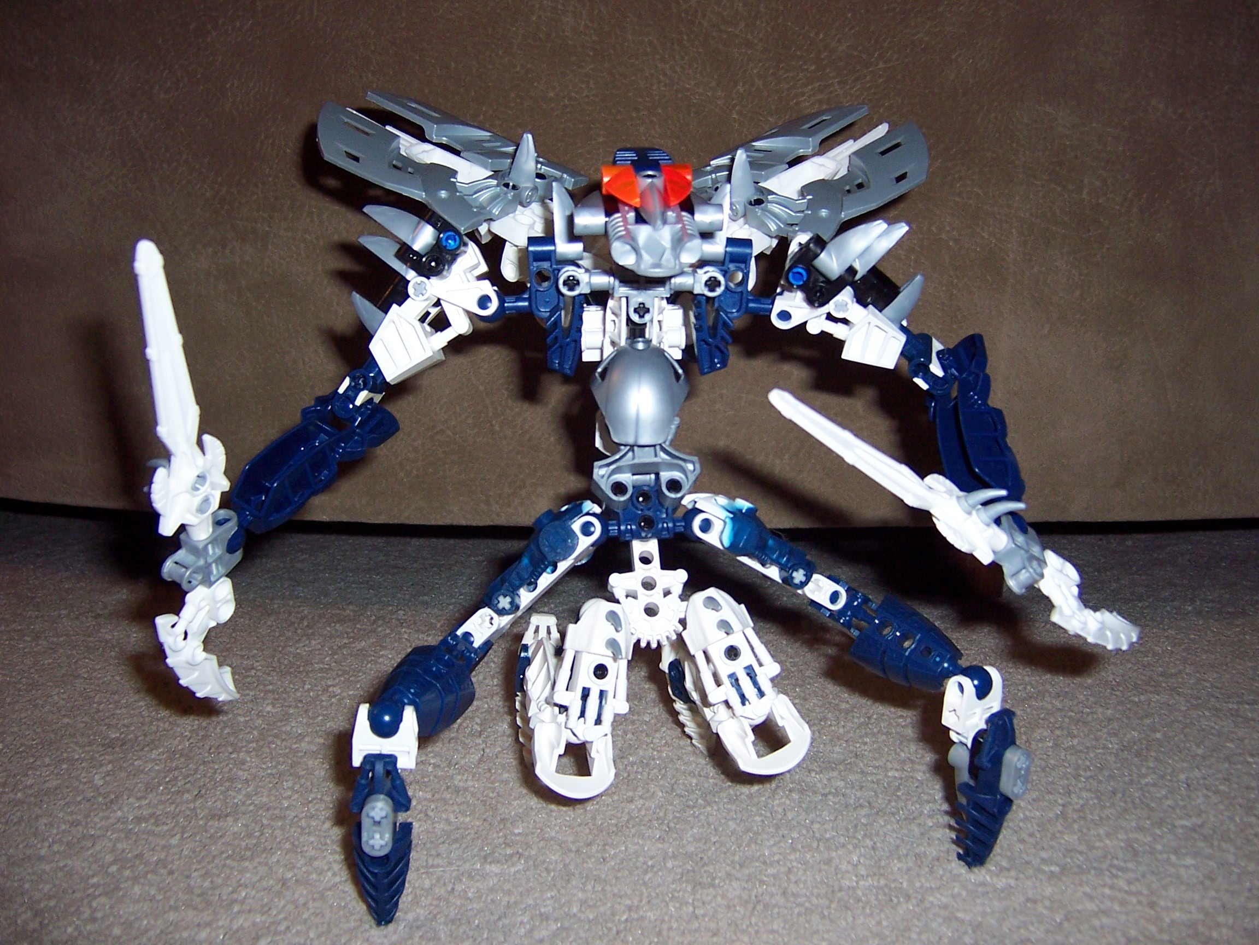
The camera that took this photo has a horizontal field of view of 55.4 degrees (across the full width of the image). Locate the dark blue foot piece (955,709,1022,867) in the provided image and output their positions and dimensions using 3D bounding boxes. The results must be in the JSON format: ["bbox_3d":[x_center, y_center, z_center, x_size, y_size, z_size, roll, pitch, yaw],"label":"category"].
[{"bbox_3d":[0.104,0.091,0.348,0.015,0.046,0.013,2,10,-34],"label":"dark blue foot piece"}]

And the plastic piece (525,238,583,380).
[{"bbox_3d":[-0.021,-0.047,0.343,0.017,0.040,0.012,0,14,0],"label":"plastic piece"}]

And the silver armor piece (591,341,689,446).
[{"bbox_3d":[0.003,-0.022,0.340,0.028,0.030,0.016,0,14,0],"label":"silver armor piece"}]

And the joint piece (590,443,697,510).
[{"bbox_3d":[0.005,0.002,0.354,0.032,0.019,0.012,-2,-16,0],"label":"joint piece"}]

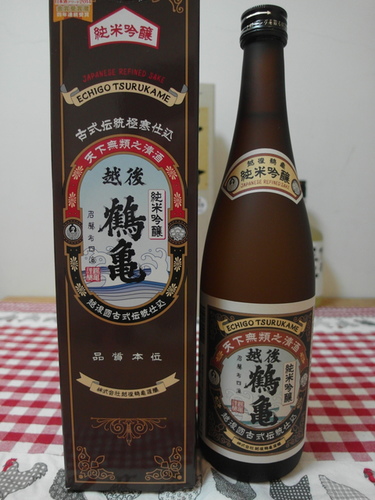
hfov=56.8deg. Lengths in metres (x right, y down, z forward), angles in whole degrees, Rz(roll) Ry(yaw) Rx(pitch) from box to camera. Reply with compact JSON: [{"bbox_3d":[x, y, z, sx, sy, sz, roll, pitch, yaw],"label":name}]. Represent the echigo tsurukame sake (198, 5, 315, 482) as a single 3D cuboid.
[{"bbox_3d":[0.048,-0.003,0.242,0.078,0.298,0.078,1,6,3],"label":"echigo tsurukame sake"}]

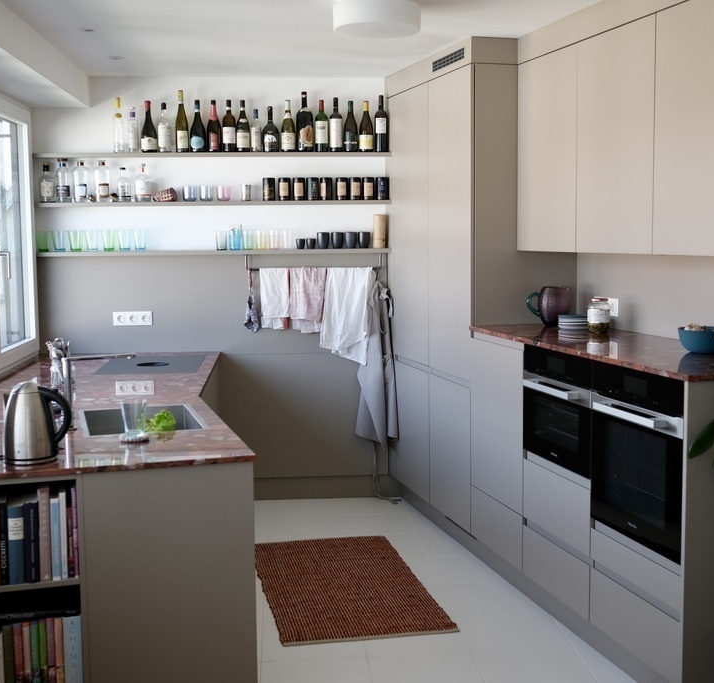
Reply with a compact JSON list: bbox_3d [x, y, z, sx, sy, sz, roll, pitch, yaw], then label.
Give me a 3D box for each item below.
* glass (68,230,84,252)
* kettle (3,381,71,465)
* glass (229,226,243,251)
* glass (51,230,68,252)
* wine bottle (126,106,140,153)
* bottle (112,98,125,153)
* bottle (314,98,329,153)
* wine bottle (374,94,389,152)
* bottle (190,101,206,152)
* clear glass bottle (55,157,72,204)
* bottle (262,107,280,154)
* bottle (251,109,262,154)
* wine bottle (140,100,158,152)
[{"bbox_3d":[-1.637,-0.582,5.803,0.087,0.121,0.087,-1,6,-4],"label":"glass"},{"bbox_3d":[-1.006,0.251,3.139,0.222,0.251,0.165,0,6,4],"label":"kettle"},{"bbox_3d":[-0.720,-0.607,5.910,0.068,0.132,0.068,-1,6,-5],"label":"glass"},{"bbox_3d":[-1.731,-0.581,5.796,0.087,0.121,0.087,-1,6,-4],"label":"glass"},{"bbox_3d":[-1.300,-1.232,5.797,0.055,0.261,0.055,-1,6,-5],"label":"wine bottle"},{"bbox_3d":[-1.366,-1.240,5.721,0.060,0.316,0.060,-1,6,-4],"label":"bottle"},{"bbox_3d":[-0.204,-1.252,5.804,0.075,0.301,0.075,-1,6,-4],"label":"bottle"},{"bbox_3d":[0.144,-1.271,5.828,0.075,0.331,0.075,-1,6,-4],"label":"wine bottle"},{"bbox_3d":[-0.921,-1.248,5.787,0.088,0.302,0.088,-1,6,-4],"label":"bottle"},{"bbox_3d":[-1.694,-0.930,5.761,0.085,0.249,0.085,-1,6,-4],"label":"clear glass bottle"},{"bbox_3d":[-0.501,-1.236,5.821,0.096,0.266,0.096,-1,6,-4],"label":"bottle"},{"bbox_3d":[-0.587,-1.228,5.815,0.058,0.250,0.058,-1,6,-4],"label":"bottle"},{"bbox_3d":[-1.201,-1.241,5.766,0.091,0.295,0.091,-1,6,-4],"label":"wine bottle"}]

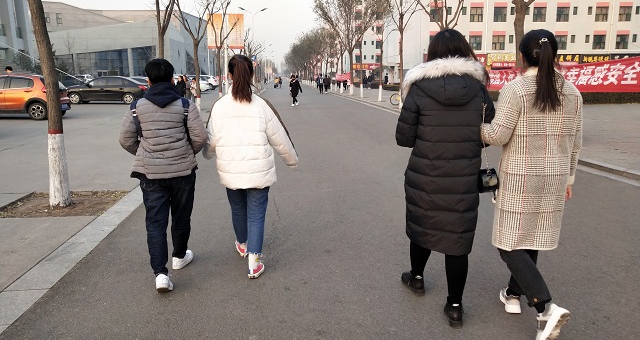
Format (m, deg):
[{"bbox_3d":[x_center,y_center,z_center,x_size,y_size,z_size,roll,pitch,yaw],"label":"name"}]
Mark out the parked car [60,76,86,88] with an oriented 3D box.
[{"bbox_3d":[-17.488,-5.912,39.464,1.800,1.470,4.400,-2,10,-14],"label":"parked car"}]

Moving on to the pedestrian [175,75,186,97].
[{"bbox_3d":[-6.557,-3.667,26.371,0.340,1.580,0.480,-6,11,-33],"label":"pedestrian"}]

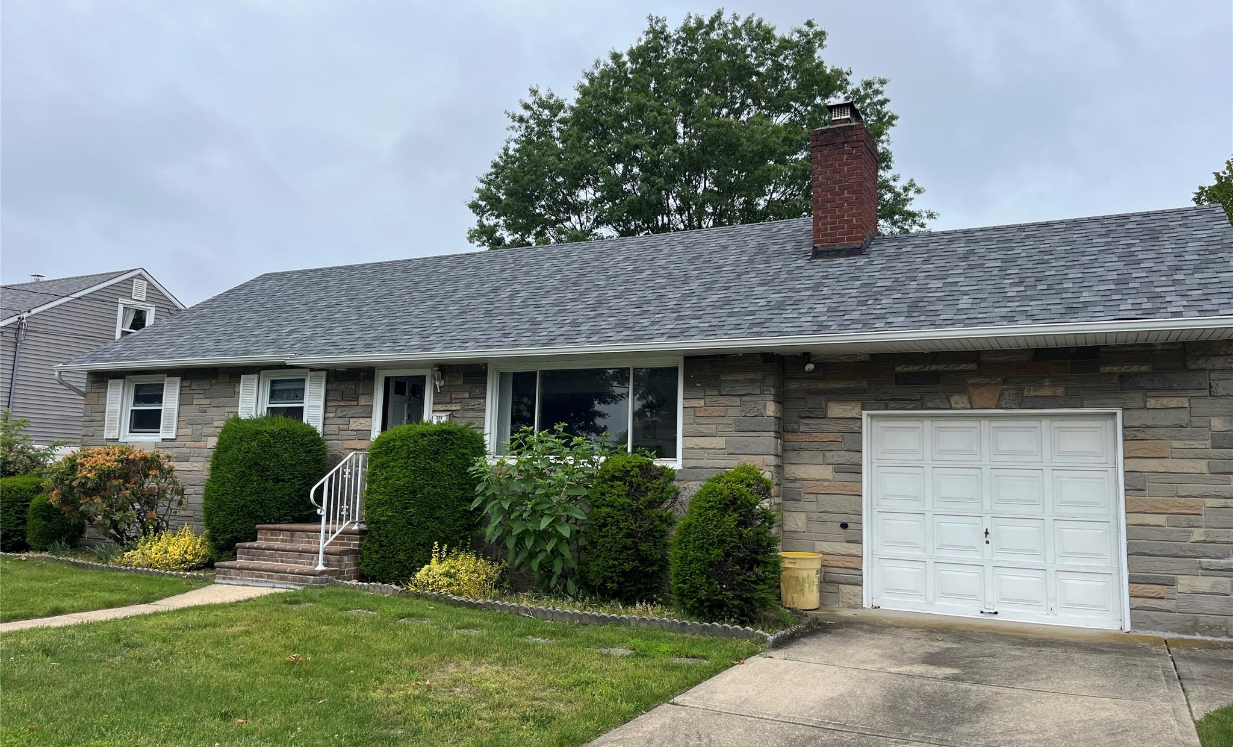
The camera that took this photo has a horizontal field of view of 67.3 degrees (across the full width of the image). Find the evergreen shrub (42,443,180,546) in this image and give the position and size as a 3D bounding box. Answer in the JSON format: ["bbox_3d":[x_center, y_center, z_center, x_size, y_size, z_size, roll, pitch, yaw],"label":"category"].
[{"bbox_3d":[-7.716,1.913,14.232,1.850,1.580,1.500,-2,-7,26],"label":"evergreen shrub"}]

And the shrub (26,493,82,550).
[{"bbox_3d":[-8.993,2.373,14.915,0.820,0.910,0.820,-2,-7,28],"label":"shrub"}]

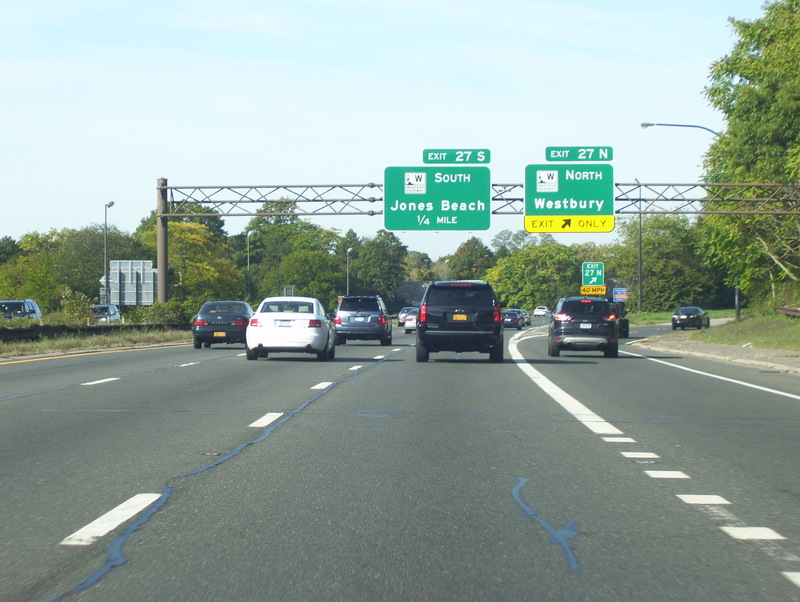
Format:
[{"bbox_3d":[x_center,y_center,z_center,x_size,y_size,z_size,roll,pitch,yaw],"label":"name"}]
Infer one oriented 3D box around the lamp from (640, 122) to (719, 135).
[{"bbox_3d":[13.355,-3.658,115.000,4.500,9.100,0.300,0,0,0],"label":"lamp"}]

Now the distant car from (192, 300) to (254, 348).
[{"bbox_3d":[-5.440,0.790,79.200,1.720,1.430,4.550,0,0,2],"label":"distant car"}]

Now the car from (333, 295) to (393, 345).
[{"bbox_3d":[-1.270,0.686,87.900,1.830,1.730,4.690,0,0,3],"label":"car"}]

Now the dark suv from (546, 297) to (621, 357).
[{"bbox_3d":[5.050,0.671,69.000,1.840,1.690,4.530,0,0,3],"label":"dark suv"}]

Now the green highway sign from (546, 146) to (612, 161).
[{"bbox_3d":[7.699,-6.286,107.000,2.870,0.620,0.100,0,0,3],"label":"green highway sign"}]

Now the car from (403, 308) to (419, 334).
[{"bbox_3d":[1.300,1.140,141.500,1.800,1.450,4.700,0,0,4],"label":"car"}]

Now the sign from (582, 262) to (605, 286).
[{"bbox_3d":[13.635,-1.873,176.000,1.530,1.650,0.080,0,0,4],"label":"sign"}]

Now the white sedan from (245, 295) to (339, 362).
[{"bbox_3d":[-2.500,0.623,58.400,1.855,1.460,4.900,0,0,2],"label":"white sedan"}]

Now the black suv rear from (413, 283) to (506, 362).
[{"bbox_3d":[1.440,0.490,59.700,2.045,1.890,5.180,0,0,1],"label":"black suv rear"}]

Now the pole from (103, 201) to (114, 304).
[{"bbox_3d":[-21.120,-2.622,182.000,0.700,9.200,0.400,0,0,0],"label":"pole"}]

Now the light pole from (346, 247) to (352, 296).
[{"bbox_3d":[-6.277,-1.954,315.000,0.700,9.200,0.400,0,0,0],"label":"light pole"}]

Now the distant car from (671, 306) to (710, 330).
[{"bbox_3d":[17.800,1.050,153.500,1.810,1.450,4.700,0,0,17],"label":"distant car"}]

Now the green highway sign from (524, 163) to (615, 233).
[{"bbox_3d":[7.275,-4.376,107.000,3.850,2.920,0.120,0,0,3],"label":"green highway sign"}]

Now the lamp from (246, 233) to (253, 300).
[{"bbox_3d":[-14.350,-2.250,240.000,0.800,9.200,0.300,0,0,10],"label":"lamp"}]

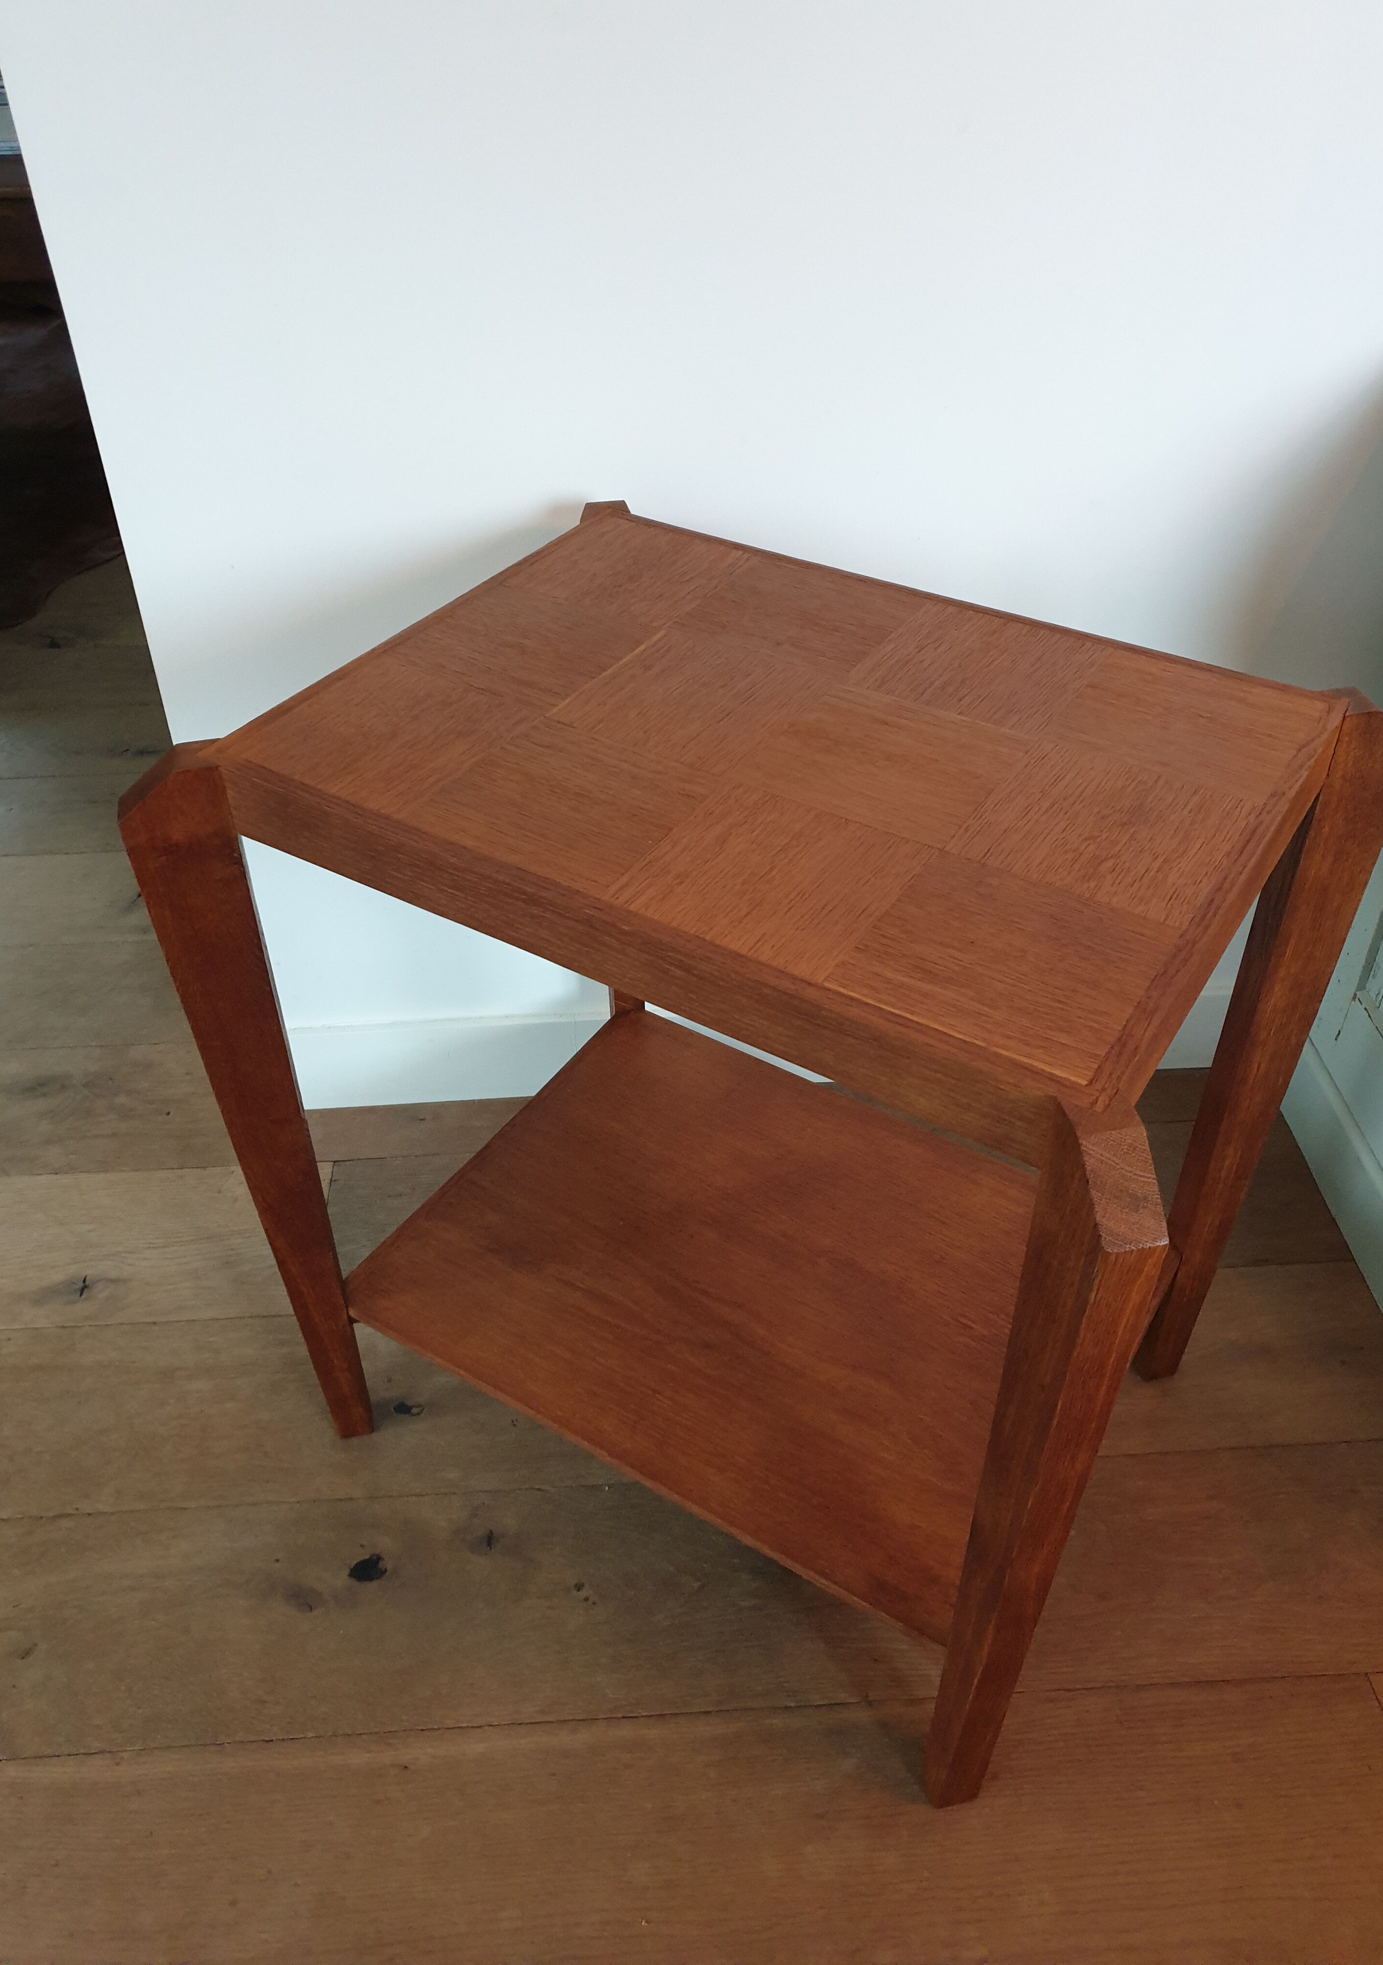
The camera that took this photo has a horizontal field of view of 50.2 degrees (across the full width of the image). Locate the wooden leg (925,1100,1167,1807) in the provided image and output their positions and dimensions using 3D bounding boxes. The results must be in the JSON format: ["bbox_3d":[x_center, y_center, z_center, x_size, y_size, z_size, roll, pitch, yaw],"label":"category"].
[{"bbox_3d":[0.175,0.311,0.798,0.027,0.646,0.062,-7,40,-8],"label":"wooden leg"}]

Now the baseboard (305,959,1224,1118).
[{"bbox_3d":[0.079,0.067,1.513,1.036,0.103,0.013,-2,40,-2],"label":"baseboard"}]

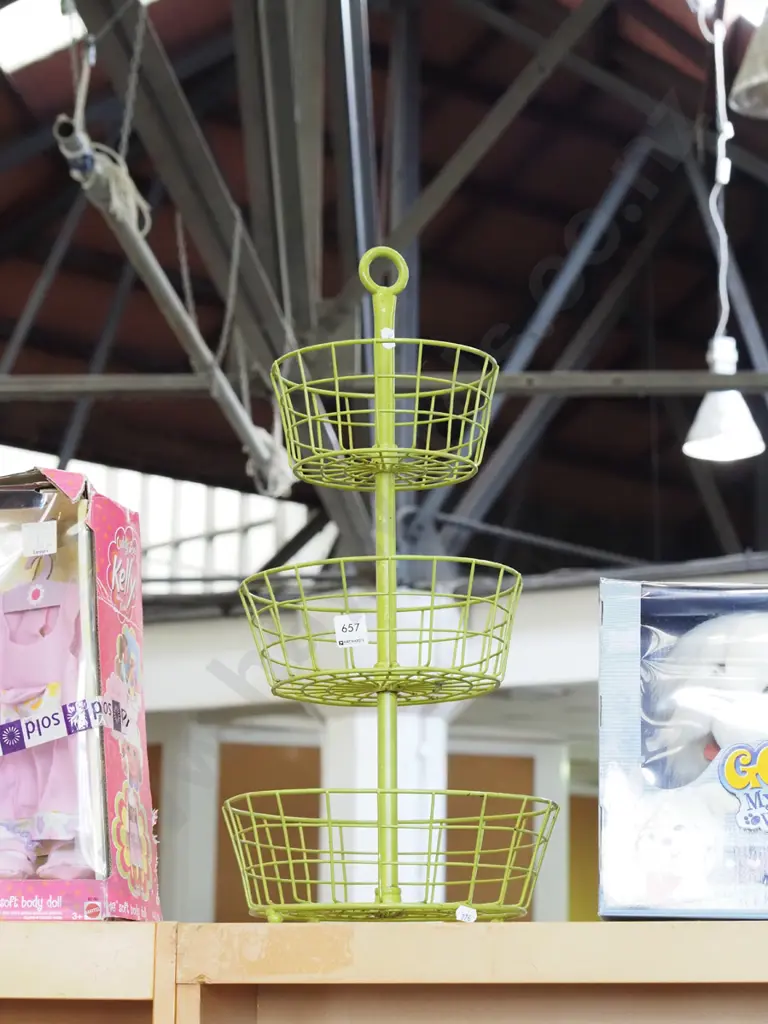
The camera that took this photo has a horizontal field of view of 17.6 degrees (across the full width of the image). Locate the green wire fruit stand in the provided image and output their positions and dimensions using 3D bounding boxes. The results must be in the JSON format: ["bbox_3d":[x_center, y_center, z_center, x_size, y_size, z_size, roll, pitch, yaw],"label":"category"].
[{"bbox_3d":[0.002,0.057,2.248,0.299,0.620,0.299,0,-12,0],"label":"green wire fruit stand"}]

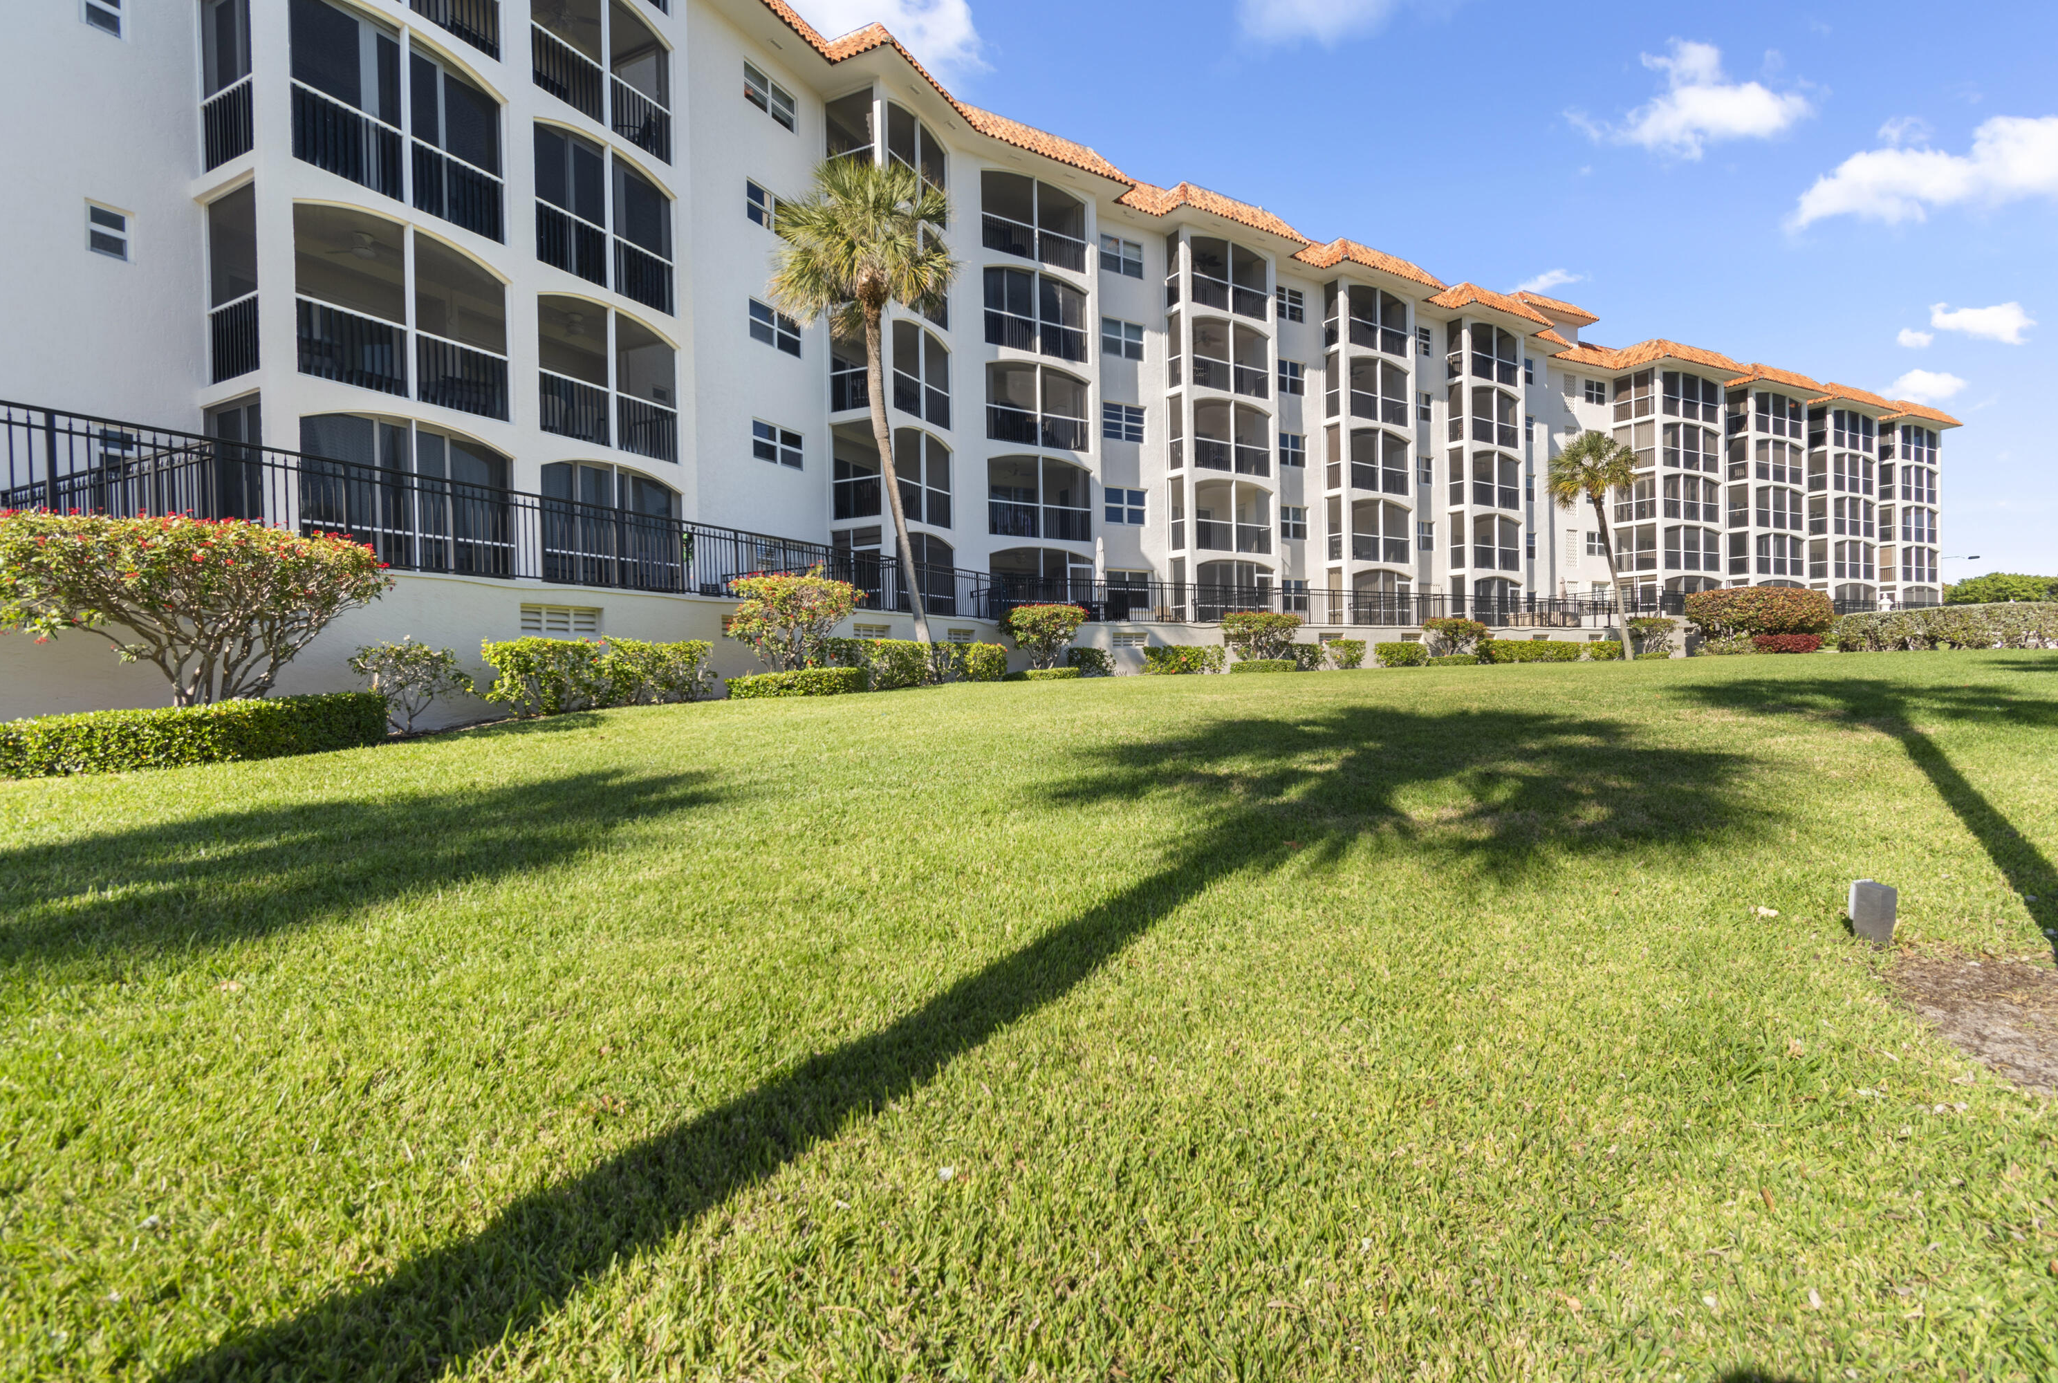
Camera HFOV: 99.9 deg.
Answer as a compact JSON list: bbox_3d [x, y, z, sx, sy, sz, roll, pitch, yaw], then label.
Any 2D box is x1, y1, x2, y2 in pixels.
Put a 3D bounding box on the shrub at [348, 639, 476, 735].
[{"bbox_3d":[-6.716,-0.079,9.400,0.950,1.020,1.100,-1,1,29],"label":"shrub"}]

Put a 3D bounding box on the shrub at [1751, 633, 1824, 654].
[{"bbox_3d":[29.856,-1.849,33.985,2.100,0.830,1.400,0,1,41],"label":"shrub"}]

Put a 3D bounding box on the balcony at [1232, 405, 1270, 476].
[{"bbox_3d":[8.155,-9.269,31.953,1.902,2.529,0.400,-2,1,-31],"label":"balcony"}]

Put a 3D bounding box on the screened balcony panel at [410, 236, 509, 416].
[{"bbox_3d":[-8.903,-5.627,13.488,0.200,2.502,1.445,0,1,29],"label":"screened balcony panel"}]

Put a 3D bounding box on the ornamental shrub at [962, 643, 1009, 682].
[{"bbox_3d":[-0.995,-0.660,19.292,0.850,0.890,0.950,-1,1,29],"label":"ornamental shrub"}]

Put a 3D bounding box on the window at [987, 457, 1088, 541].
[{"bbox_3d":[-0.023,-5.908,26.914,3.600,2.520,1.500,-2,1,-31],"label":"window"}]

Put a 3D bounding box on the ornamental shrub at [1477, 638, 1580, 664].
[{"bbox_3d":[17.984,-1.395,30.988,4.300,0.870,1.100,-2,1,-31],"label":"ornamental shrub"}]

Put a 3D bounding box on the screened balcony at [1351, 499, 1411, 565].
[{"bbox_3d":[13.389,-6.229,34.040,3.399,2.448,1.500,-2,1,-31],"label":"screened balcony"}]

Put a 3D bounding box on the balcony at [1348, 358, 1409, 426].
[{"bbox_3d":[13.277,-11.667,33.929,3.399,2.448,1.500,-2,1,-31],"label":"balcony"}]

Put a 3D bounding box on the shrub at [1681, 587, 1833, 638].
[{"bbox_3d":[30.384,-2.968,35.969,4.400,2.700,3.000,0,1,40],"label":"shrub"}]

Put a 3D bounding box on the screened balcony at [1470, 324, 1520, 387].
[{"bbox_3d":[20.461,-15.092,39.183,3.640,2.550,1.500,-2,1,-31],"label":"screened balcony"}]

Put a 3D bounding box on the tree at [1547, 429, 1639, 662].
[{"bbox_3d":[21.925,-5.672,33.600,3.000,8.950,3.000,-2,1,-31],"label":"tree"}]

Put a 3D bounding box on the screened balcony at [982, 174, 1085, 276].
[{"bbox_3d":[0.163,-14.718,27.032,3.796,2.497,0.200,-2,1,-31],"label":"screened balcony"}]

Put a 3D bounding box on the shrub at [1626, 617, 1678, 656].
[{"bbox_3d":[24.730,-2.188,34.300,1.750,1.500,1.650,-2,1,-31],"label":"shrub"}]

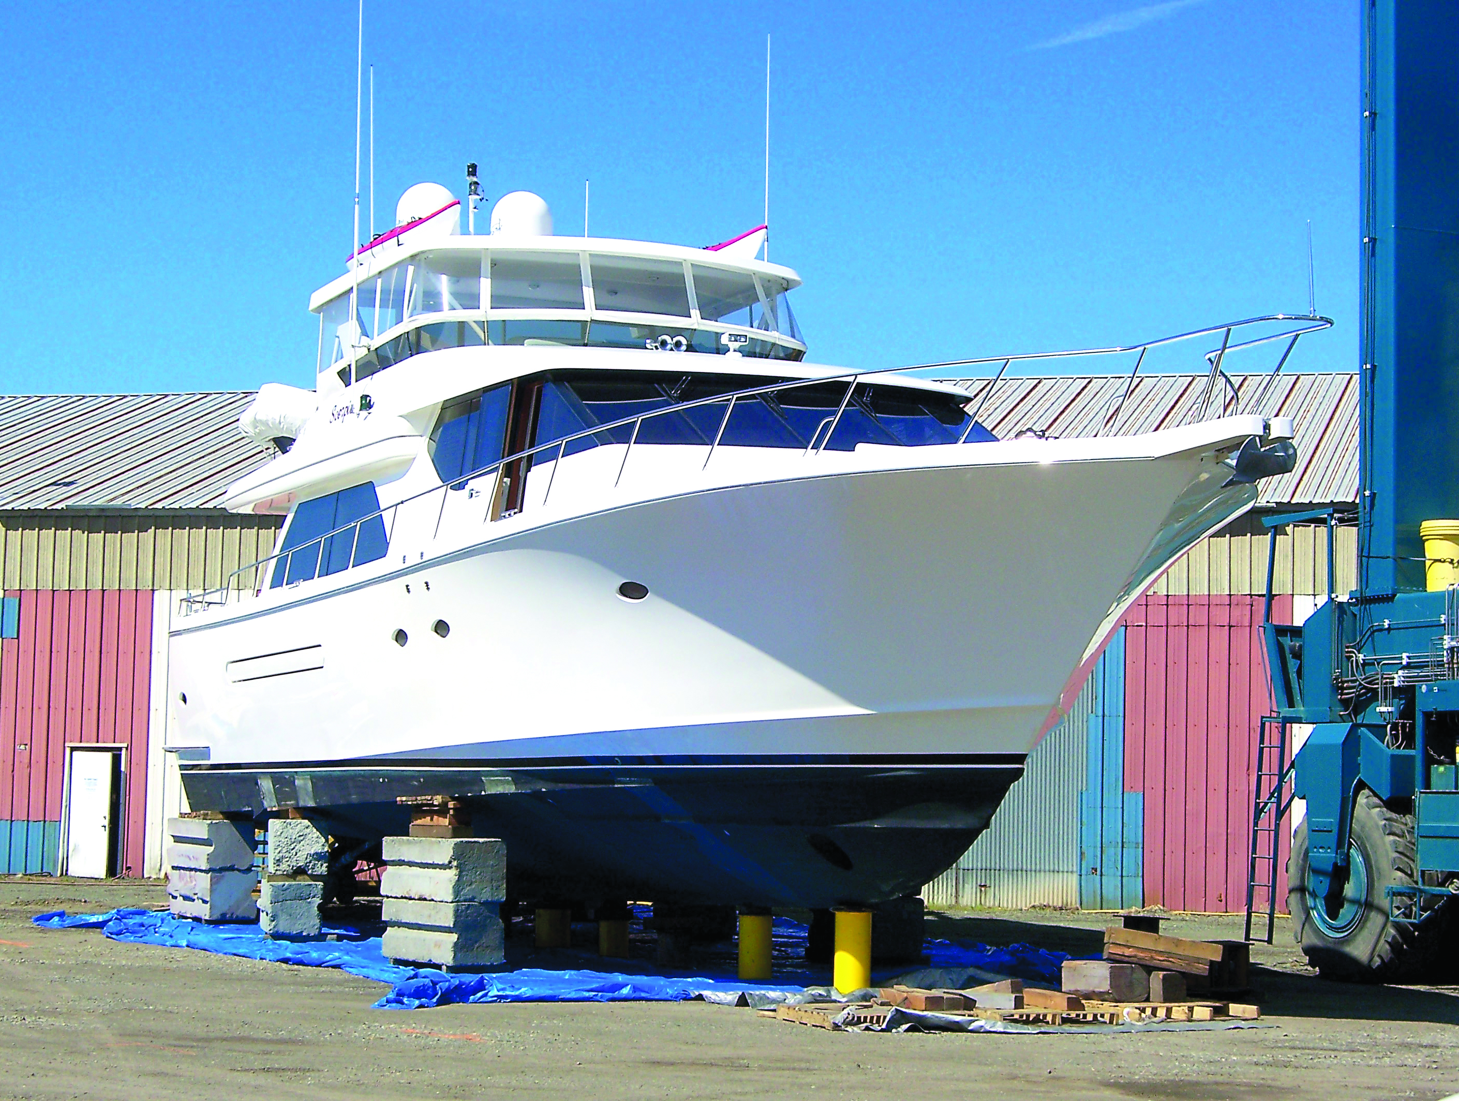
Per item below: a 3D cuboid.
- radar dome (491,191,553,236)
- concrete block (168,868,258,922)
[{"bbox_3d":[-2.542,-4.065,36.381,0.750,0.700,0.750,1,-4,0],"label":"radar dome"},{"bbox_3d":[-6.662,4.386,38.058,0.640,0.610,1.200,4,-5,-36],"label":"concrete block"}]

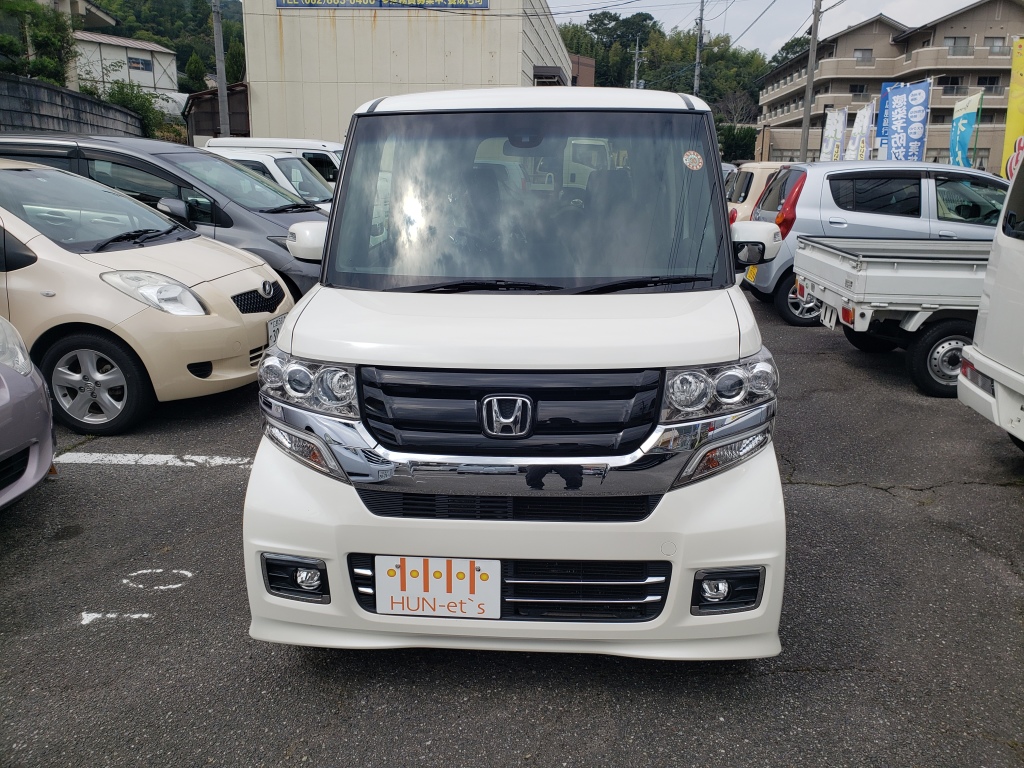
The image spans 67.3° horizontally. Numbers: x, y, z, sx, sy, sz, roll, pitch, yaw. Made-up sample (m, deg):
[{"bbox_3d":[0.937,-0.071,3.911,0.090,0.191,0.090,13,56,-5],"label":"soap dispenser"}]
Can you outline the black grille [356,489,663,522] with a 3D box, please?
[{"bbox_3d":[-0.006,0.314,1.985,0.780,0.080,0.090,1,13,4],"label":"black grille"}]

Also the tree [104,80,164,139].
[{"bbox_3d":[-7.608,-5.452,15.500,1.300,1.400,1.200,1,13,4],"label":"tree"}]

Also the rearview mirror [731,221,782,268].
[{"bbox_3d":[0.852,-0.484,2.670,0.175,0.165,0.110,1,14,4],"label":"rearview mirror"}]

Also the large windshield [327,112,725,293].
[{"bbox_3d":[0.057,-0.606,2.500,1.290,0.570,0.480,1,13,4],"label":"large windshield"}]

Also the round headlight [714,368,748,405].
[{"bbox_3d":[0.585,0.008,2.050,0.094,0.094,0.065,1,14,4],"label":"round headlight"}]

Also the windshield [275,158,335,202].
[{"bbox_3d":[-2.603,-2.540,9.600,0.420,0.580,1.250,1,14,5],"label":"windshield"}]

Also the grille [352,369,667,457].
[{"bbox_3d":[-0.004,0.074,1.990,0.775,0.210,0.110,1,13,4],"label":"grille"}]

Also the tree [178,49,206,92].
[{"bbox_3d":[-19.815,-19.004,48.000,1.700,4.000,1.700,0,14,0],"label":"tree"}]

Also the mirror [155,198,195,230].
[{"bbox_3d":[-2.735,-1.377,6.250,0.160,0.210,0.260,2,14,6],"label":"mirror"}]

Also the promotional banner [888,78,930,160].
[{"bbox_3d":[5.950,-3.673,11.600,0.600,1.800,0.080,1,13,4],"label":"promotional banner"}]

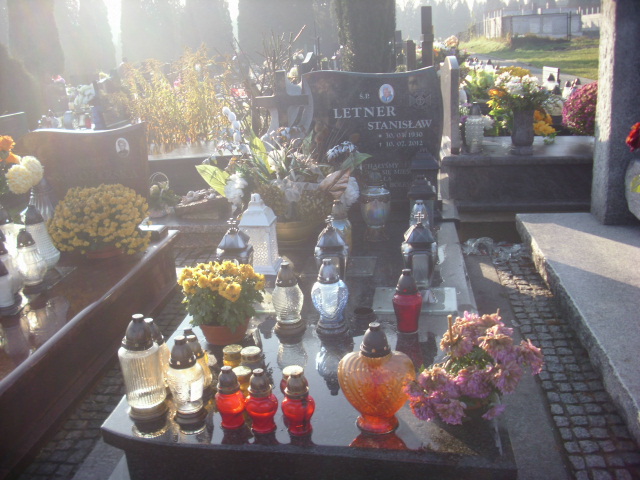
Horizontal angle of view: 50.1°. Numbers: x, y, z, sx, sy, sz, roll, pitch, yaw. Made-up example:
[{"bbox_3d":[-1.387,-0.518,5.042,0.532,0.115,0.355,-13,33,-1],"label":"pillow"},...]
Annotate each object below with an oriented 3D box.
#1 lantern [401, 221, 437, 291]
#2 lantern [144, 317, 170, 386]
[{"bbox_3d":[0.387,0.038,2.623,0.135,0.293,0.135,-1,16,8],"label":"lantern"},{"bbox_3d":[-0.505,0.349,2.066,0.096,0.243,0.096,-1,17,7],"label":"lantern"}]

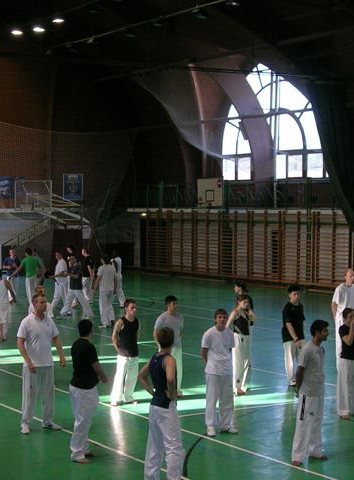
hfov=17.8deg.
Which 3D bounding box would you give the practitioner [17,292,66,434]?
[{"bbox_3d":[-1.880,1.673,15.572,0.610,1.900,0.430,-2,2,-31],"label":"practitioner"}]

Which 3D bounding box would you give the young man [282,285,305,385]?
[{"bbox_3d":[2.042,1.653,19.591,0.490,1.740,0.340,-1,2,-20],"label":"young man"}]

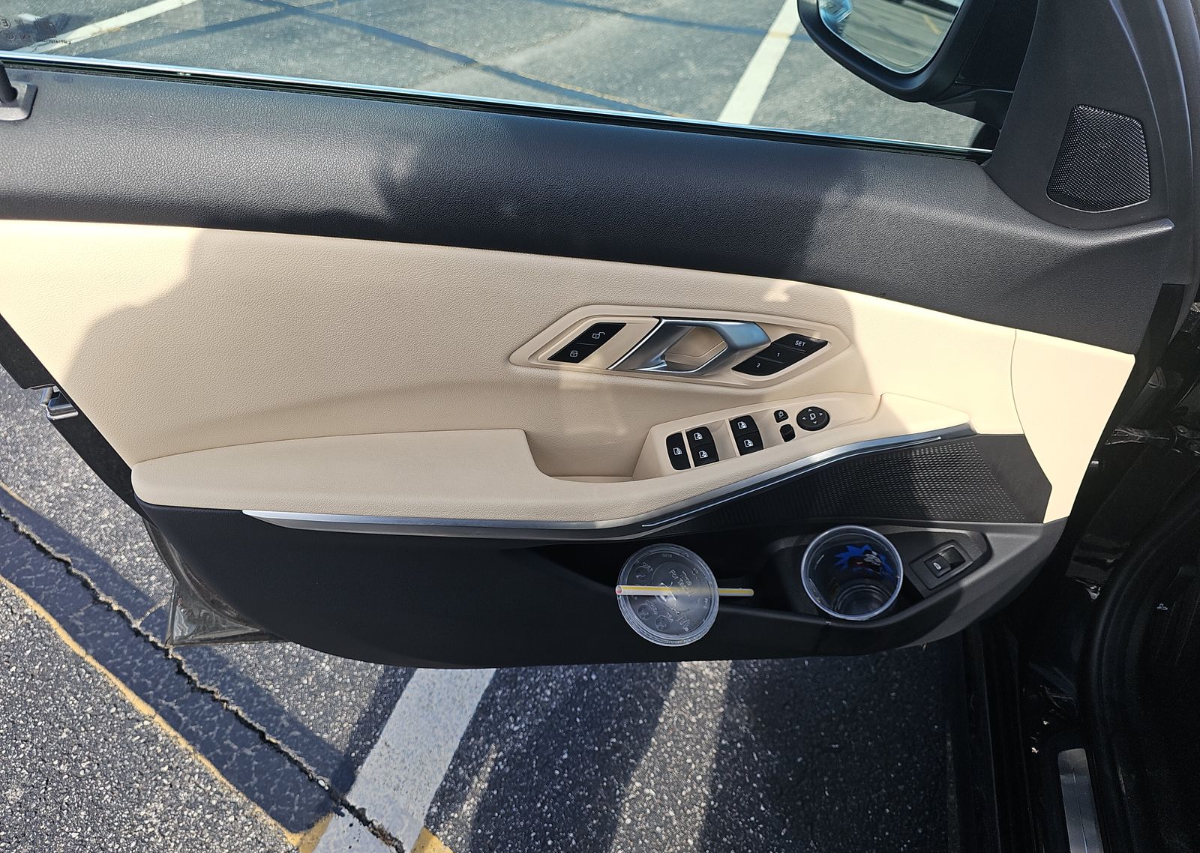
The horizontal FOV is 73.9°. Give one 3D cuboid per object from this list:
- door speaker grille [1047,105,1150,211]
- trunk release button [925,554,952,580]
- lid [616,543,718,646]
[{"bbox_3d":[0.358,-0.189,0.565,0.073,0.070,0.013,16,42,13],"label":"door speaker grille"},{"bbox_3d":[0.341,0.141,0.803,0.016,0.007,0.020,-32,56,0],"label":"trunk release button"},{"bbox_3d":[0.067,0.157,0.759,0.101,0.014,0.101,5,61,-9],"label":"lid"}]

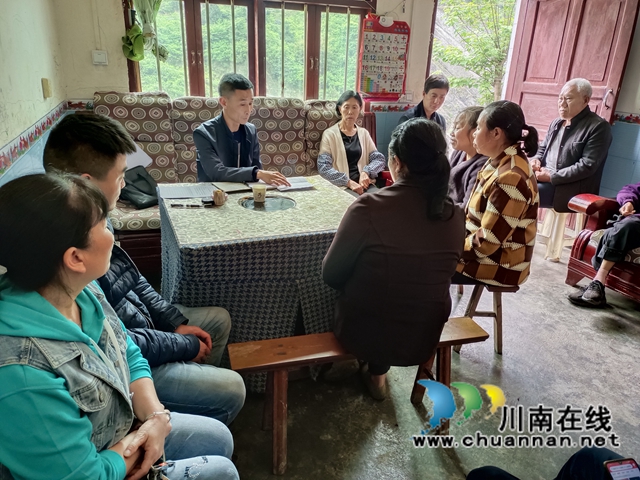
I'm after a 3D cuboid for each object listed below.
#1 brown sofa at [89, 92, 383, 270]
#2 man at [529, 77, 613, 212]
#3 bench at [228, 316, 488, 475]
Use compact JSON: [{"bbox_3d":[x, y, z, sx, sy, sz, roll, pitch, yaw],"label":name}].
[{"bbox_3d":[-0.495,-0.474,3.499,2.268,1.161,0.810,-6,22,-22],"label":"brown sofa"},{"bbox_3d":[1.866,-0.516,3.605,0.780,1.350,0.560,-4,21,-18],"label":"man"},{"bbox_3d":[0.148,0.571,1.765,0.959,0.439,0.263,-6,22,-21],"label":"bench"}]

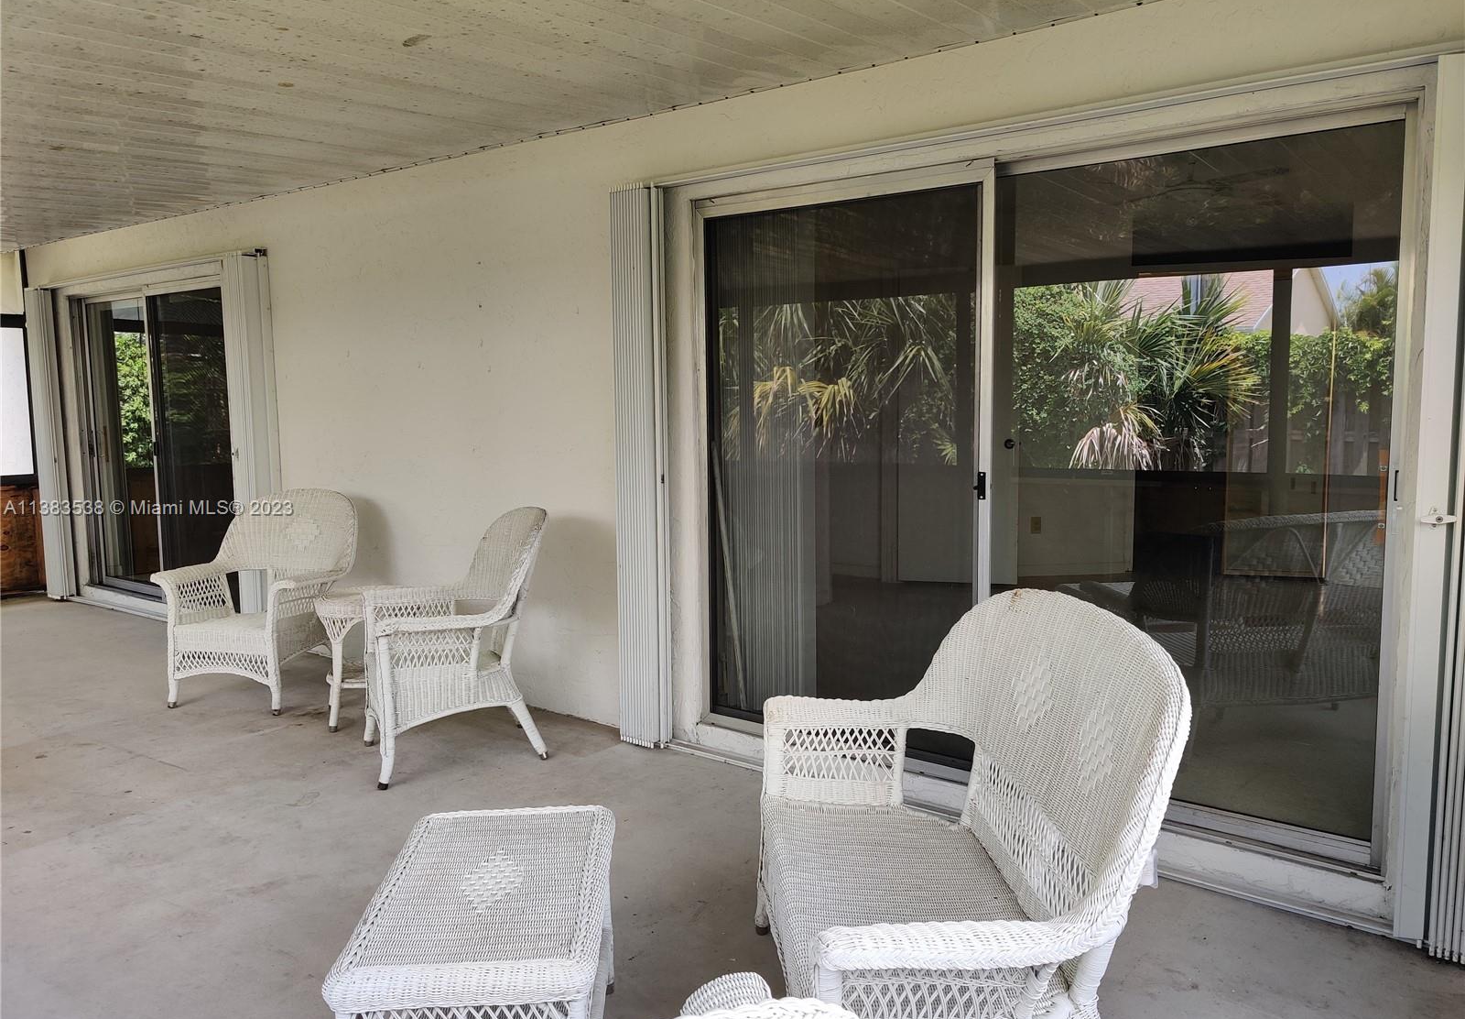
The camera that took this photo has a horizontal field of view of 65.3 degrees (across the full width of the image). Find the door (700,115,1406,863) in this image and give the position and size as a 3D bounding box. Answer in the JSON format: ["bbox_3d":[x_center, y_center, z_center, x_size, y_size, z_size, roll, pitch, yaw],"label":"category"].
[{"bbox_3d":[0.802,-0.091,3.676,2.364,1.995,0.120,4,8,39],"label":"door"}]

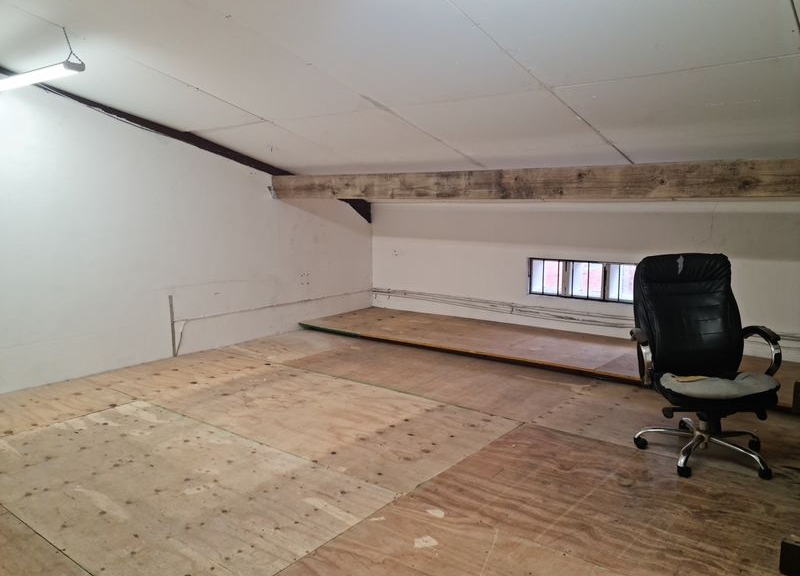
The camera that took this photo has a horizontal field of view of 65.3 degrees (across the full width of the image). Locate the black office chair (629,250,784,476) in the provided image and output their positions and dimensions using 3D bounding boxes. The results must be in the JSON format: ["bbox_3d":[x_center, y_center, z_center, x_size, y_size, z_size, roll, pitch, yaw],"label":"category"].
[{"bbox_3d":[1.653,0.374,3.377,0.700,1.100,0.740,0,8,1],"label":"black office chair"}]

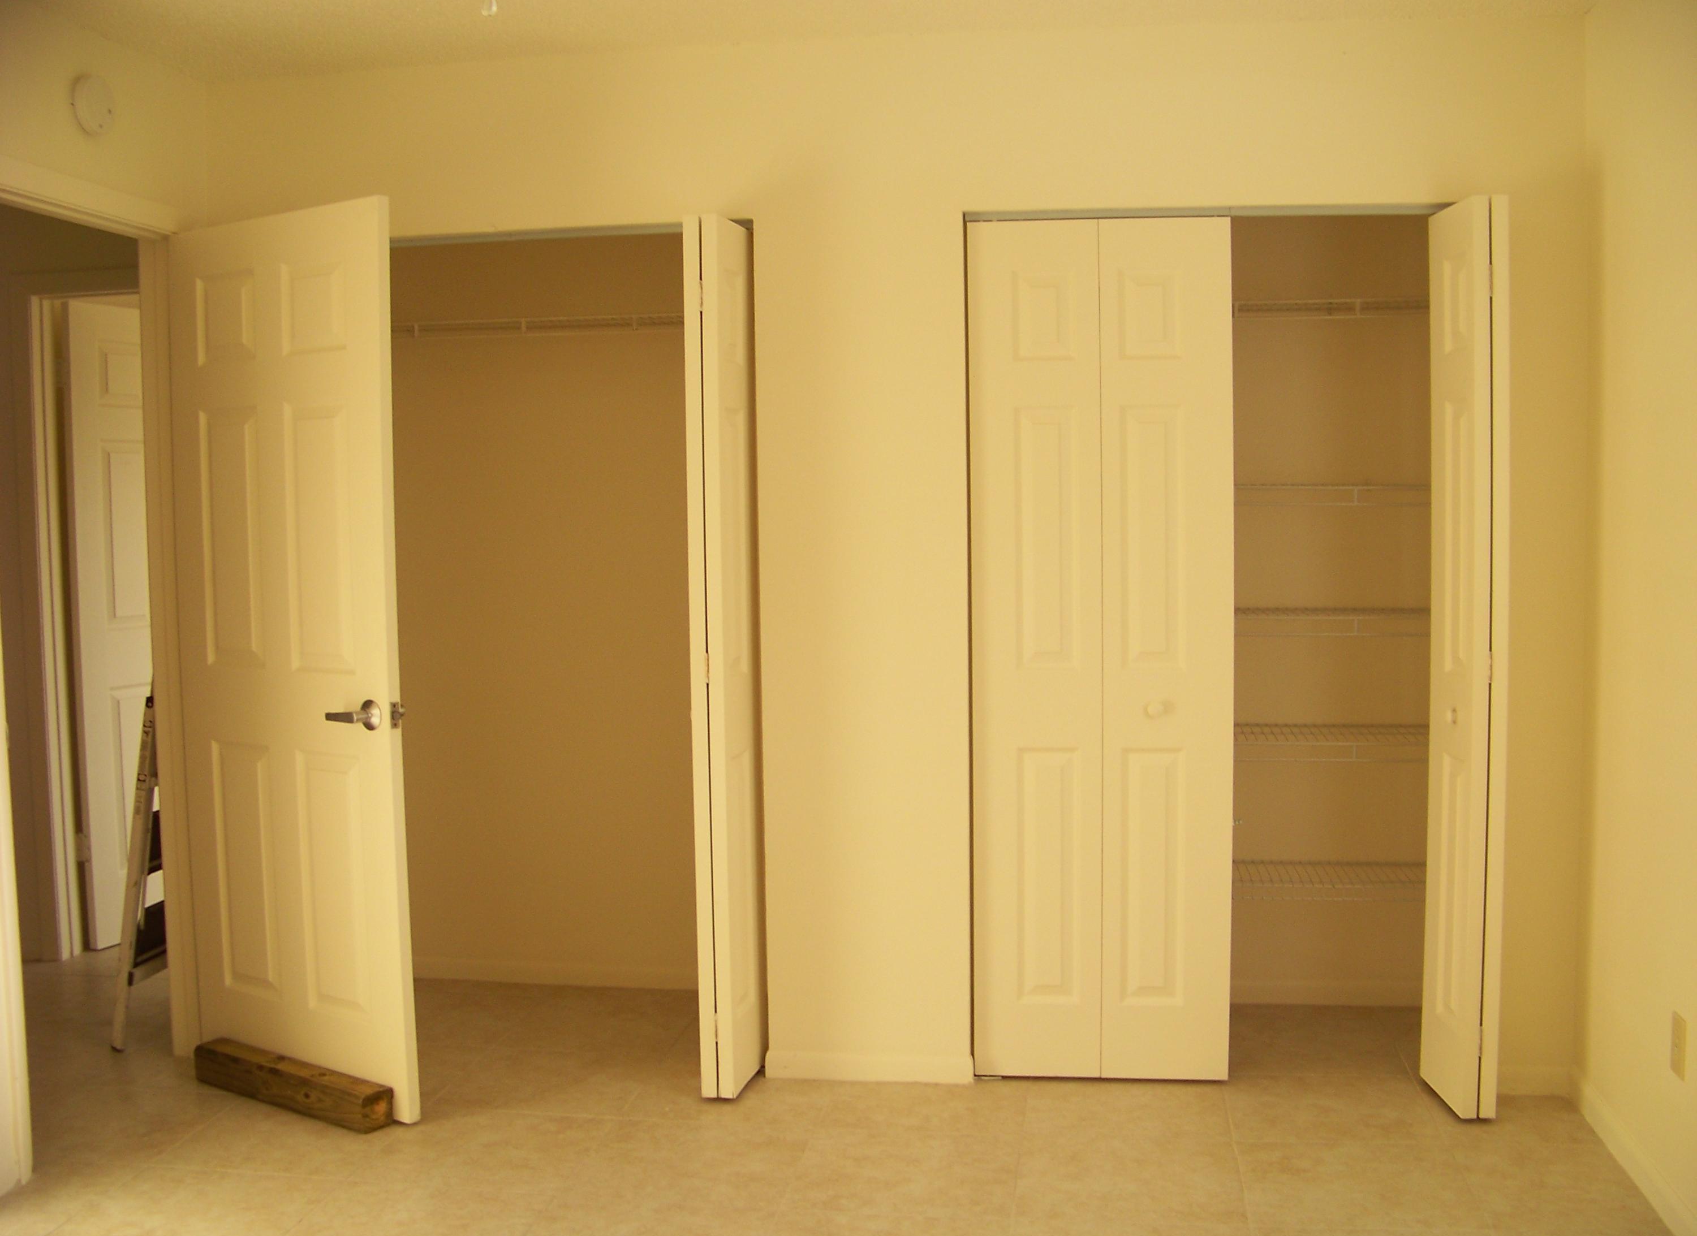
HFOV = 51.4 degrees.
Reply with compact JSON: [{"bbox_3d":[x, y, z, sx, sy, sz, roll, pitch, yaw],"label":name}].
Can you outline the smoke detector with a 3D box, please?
[{"bbox_3d":[-1.605,-1.093,3.762,0.040,0.135,0.135,0,4,9],"label":"smoke detector"}]

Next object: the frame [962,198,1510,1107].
[{"bbox_3d":[0.881,0.091,4.039,1.220,2.040,0.130,0,4,9],"label":"frame"}]

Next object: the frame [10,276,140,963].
[{"bbox_3d":[-2.033,0.013,5.202,0.880,2.100,0.130,0,4,9],"label":"frame"}]

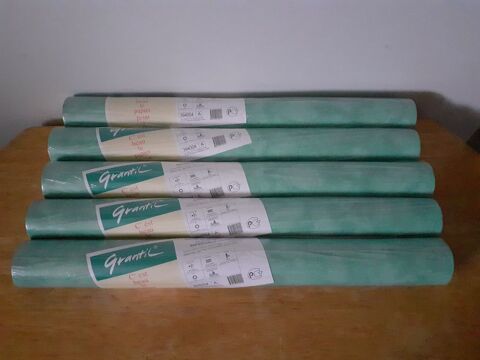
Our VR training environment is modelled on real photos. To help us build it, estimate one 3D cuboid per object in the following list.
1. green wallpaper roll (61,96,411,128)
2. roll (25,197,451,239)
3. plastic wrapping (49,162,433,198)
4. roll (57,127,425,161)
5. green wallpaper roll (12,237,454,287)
[{"bbox_3d":[0.000,-0.099,0.592,0.530,0.059,0.059,0,61,0],"label":"green wallpaper roll"},{"bbox_3d":[-0.007,0.054,0.507,0.530,0.059,0.059,0,61,0],"label":"roll"},{"bbox_3d":[-0.002,0.003,0.535,0.530,0.059,0.059,0,61,0],"label":"plastic wrapping"},{"bbox_3d":[-0.007,-0.048,0.563,0.530,0.059,0.059,0,61,0],"label":"roll"},{"bbox_3d":[-0.008,0.106,0.478,0.530,0.059,0.059,0,61,0],"label":"green wallpaper roll"}]

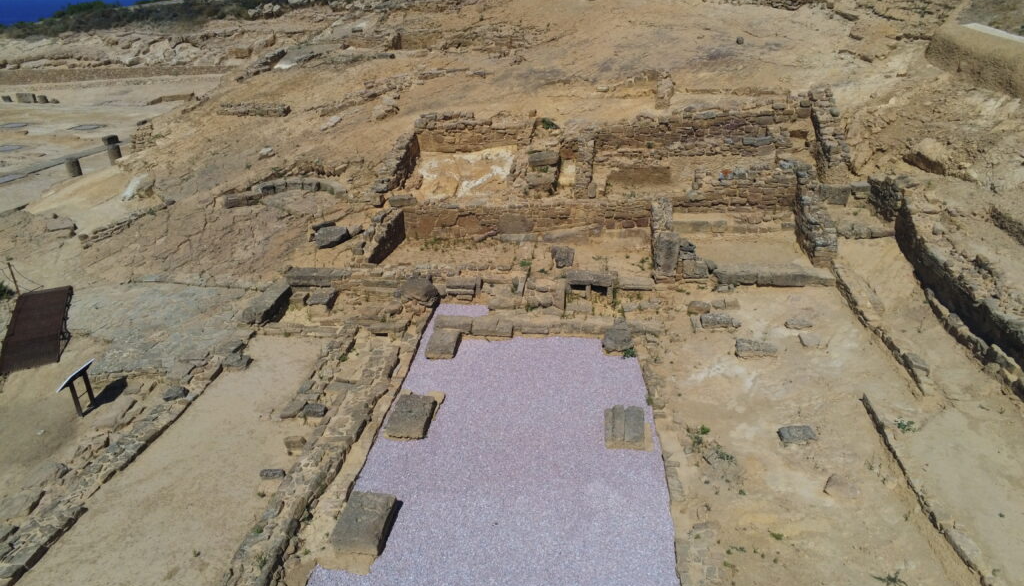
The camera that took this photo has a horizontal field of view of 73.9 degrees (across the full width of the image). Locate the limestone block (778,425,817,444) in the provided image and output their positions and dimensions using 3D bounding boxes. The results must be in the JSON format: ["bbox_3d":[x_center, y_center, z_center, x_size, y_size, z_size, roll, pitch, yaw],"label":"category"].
[{"bbox_3d":[5.265,2.608,12.557,0.650,0.170,0.300,-3,24,-5],"label":"limestone block"}]

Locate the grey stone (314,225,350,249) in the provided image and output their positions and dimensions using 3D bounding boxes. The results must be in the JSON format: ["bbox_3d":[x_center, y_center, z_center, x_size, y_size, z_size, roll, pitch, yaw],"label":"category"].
[{"bbox_3d":[-5.397,-1.673,20.516,0.900,0.300,0.780,-7,39,-15],"label":"grey stone"}]

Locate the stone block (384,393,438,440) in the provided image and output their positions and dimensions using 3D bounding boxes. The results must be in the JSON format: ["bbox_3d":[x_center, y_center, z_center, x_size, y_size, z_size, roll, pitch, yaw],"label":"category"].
[{"bbox_3d":[-1.951,2.409,13.235,0.740,0.200,1.200,2,24,4],"label":"stone block"}]

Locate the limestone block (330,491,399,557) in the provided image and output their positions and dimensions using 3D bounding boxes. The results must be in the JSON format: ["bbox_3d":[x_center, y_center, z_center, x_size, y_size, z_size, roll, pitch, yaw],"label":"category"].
[{"bbox_3d":[-2.255,3.573,10.514,0.690,0.230,1.120,2,24,5],"label":"limestone block"}]

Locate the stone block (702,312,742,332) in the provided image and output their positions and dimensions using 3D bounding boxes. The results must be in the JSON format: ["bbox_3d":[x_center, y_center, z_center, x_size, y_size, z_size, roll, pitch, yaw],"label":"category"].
[{"bbox_3d":[5.129,0.707,16.830,0.880,0.210,0.420,0,24,0],"label":"stone block"}]

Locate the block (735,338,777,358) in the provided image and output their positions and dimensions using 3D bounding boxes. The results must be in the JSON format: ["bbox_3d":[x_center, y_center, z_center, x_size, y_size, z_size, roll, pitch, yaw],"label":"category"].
[{"bbox_3d":[5.599,1.288,15.563,0.900,0.200,0.440,2,24,6],"label":"block"}]

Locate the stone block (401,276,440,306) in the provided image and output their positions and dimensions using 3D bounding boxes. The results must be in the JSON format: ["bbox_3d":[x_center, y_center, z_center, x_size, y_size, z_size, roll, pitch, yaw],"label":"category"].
[{"bbox_3d":[-2.468,-0.113,17.887,0.800,0.430,0.550,10,26,23],"label":"stone block"}]

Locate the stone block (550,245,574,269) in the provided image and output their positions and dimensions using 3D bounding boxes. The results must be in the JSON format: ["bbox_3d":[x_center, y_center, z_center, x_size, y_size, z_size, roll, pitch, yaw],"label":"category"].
[{"bbox_3d":[1.496,-1.042,19.701,0.570,0.450,0.480,-1,24,-3],"label":"stone block"}]

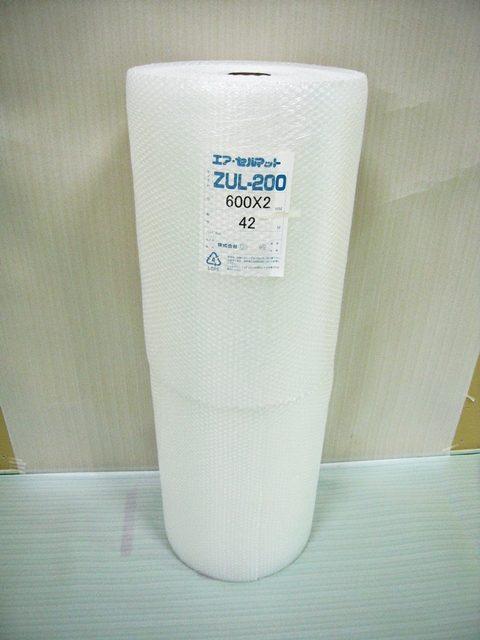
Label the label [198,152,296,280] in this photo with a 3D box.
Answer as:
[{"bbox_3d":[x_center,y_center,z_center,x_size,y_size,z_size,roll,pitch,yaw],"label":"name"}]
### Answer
[{"bbox_3d":[0.011,-0.175,0.851,0.146,0.211,0.012,3,31,-2],"label":"label"}]

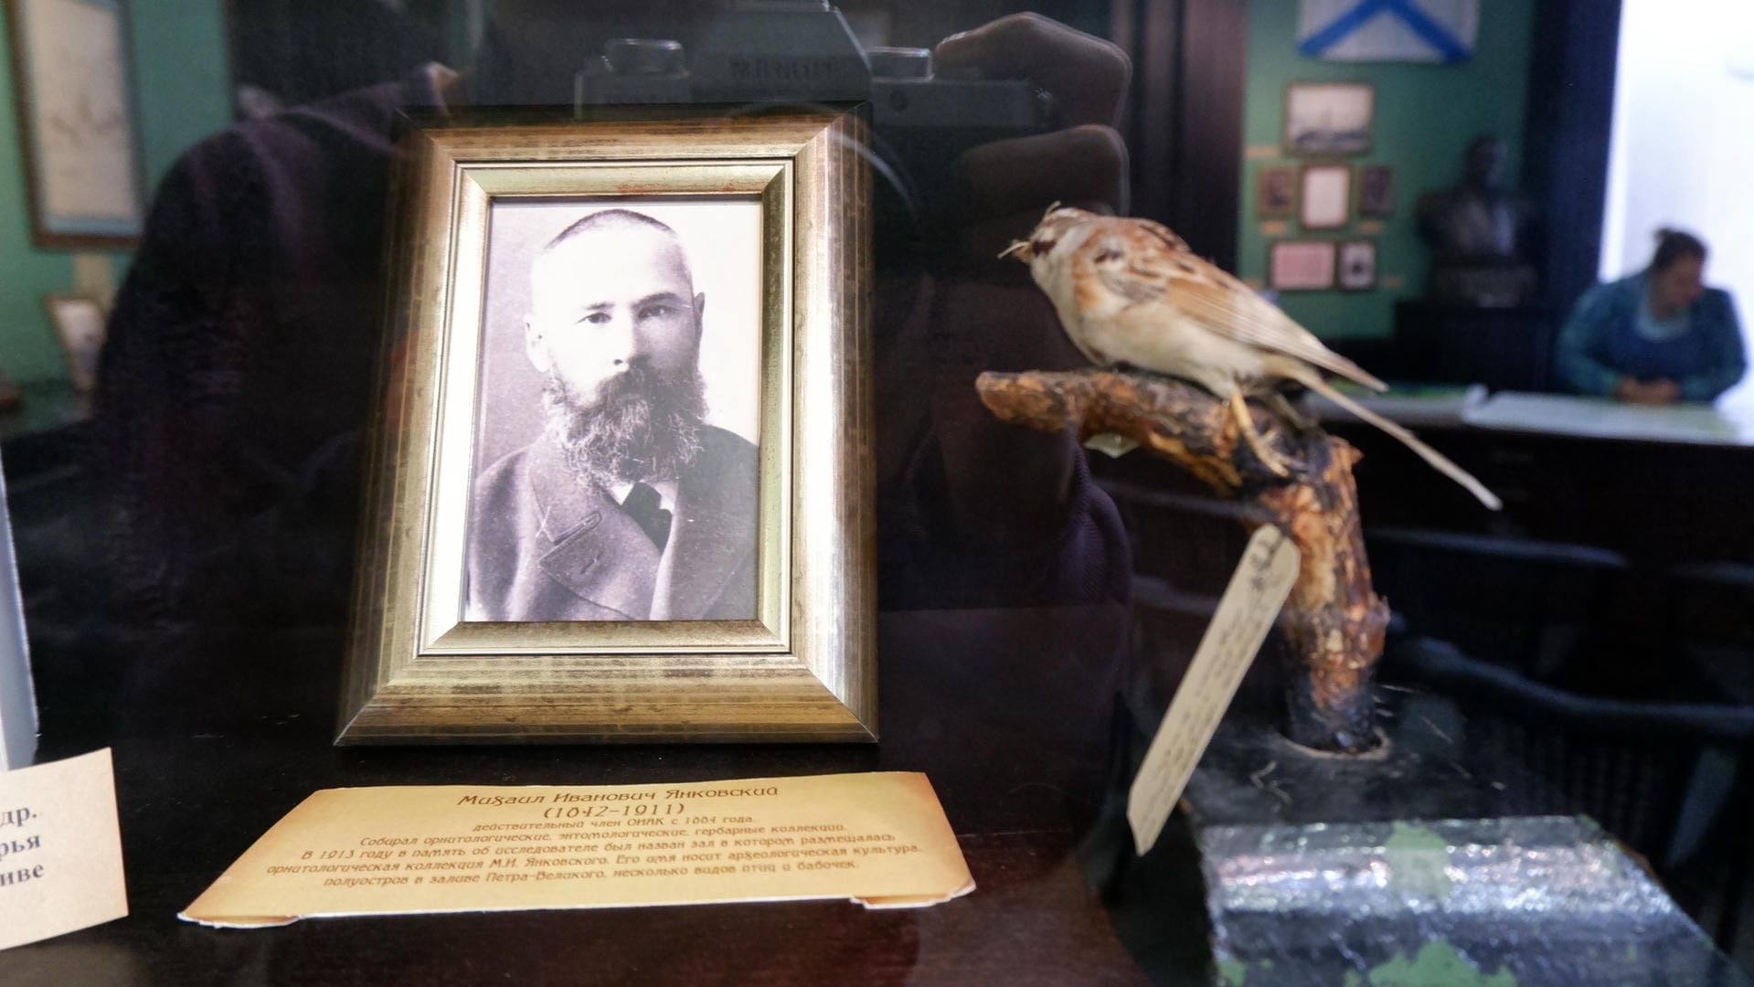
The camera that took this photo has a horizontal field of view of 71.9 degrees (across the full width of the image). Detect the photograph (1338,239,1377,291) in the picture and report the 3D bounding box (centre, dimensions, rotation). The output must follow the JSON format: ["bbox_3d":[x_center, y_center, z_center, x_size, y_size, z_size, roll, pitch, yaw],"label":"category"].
[{"bbox_3d":[1.878,-0.891,4.722,0.155,0.200,0.020,0,8,0],"label":"photograph"}]

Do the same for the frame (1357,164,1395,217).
[{"bbox_3d":[1.931,-1.173,4.682,0.143,0.202,0.020,0,8,0],"label":"frame"}]

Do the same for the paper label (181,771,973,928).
[{"bbox_3d":[-0.085,0.107,0.384,0.216,0.005,0.094,-1,8,-5],"label":"paper label"}]

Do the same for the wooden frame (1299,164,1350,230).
[{"bbox_3d":[1.734,-1.149,4.686,0.202,0.260,0.020,0,8,0],"label":"wooden frame"}]

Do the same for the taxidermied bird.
[{"bbox_3d":[0.095,-0.036,0.312,0.126,0.076,0.044,2,8,13],"label":"taxidermied bird"}]

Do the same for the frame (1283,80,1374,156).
[{"bbox_3d":[1.737,-1.440,4.645,0.342,0.275,0.020,0,8,0],"label":"frame"}]

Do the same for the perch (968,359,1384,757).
[{"bbox_3d":[0.078,0.017,0.317,0.106,0.098,0.032,2,8,13],"label":"perch"}]

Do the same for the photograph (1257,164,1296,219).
[{"bbox_3d":[1.547,-1.165,4.684,0.149,0.207,0.020,0,8,0],"label":"photograph"}]

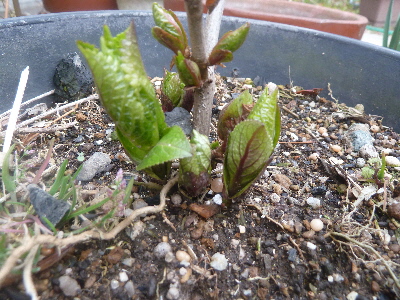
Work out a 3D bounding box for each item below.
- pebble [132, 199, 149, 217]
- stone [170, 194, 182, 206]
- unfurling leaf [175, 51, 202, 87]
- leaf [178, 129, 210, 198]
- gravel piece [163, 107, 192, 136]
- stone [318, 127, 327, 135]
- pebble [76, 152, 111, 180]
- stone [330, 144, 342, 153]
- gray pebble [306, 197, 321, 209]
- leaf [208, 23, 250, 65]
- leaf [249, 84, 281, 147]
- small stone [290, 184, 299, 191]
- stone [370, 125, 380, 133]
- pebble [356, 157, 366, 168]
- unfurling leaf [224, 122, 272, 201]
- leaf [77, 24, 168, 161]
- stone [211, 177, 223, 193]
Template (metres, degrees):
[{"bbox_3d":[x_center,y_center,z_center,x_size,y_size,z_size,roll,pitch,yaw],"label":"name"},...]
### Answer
[{"bbox_3d":[-0.024,0.023,0.116,0.006,0.006,0.006,5,34,0],"label":"pebble"},{"bbox_3d":[-0.010,0.021,0.122,0.005,0.004,0.004,5,34,0],"label":"stone"},{"bbox_3d":[-0.005,-0.036,0.128,0.009,0.015,0.008,-25,15,5],"label":"unfurling leaf"},{"bbox_3d":[-0.003,0.009,0.189,0.019,0.045,0.016,7,34,0],"label":"leaf"},{"bbox_3d":[-0.019,-0.024,0.254,0.026,0.023,0.020,7,34,0],"label":"gravel piece"},{"bbox_3d":[0.125,-0.020,0.294,0.008,0.006,0.007,7,34,0],"label":"stone"},{"bbox_3d":[-0.076,0.012,0.208,0.024,0.009,0.012,-19,42,-33],"label":"pebble"},{"bbox_3d":[0.127,-0.001,0.268,0.010,0.006,0.008,7,34,0],"label":"stone"},{"bbox_3d":[0.080,0.037,0.204,0.009,0.006,0.008,7,34,0],"label":"gray pebble"},{"bbox_3d":[0.021,-0.075,0.203,0.015,0.036,0.013,43,27,-22],"label":"leaf"},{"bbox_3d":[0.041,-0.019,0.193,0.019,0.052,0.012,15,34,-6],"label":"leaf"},{"bbox_3d":[0.071,0.028,0.216,0.007,0.004,0.005,7,34,0],"label":"small stone"},{"bbox_3d":[0.116,-0.014,0.190,0.007,0.004,0.005,5,34,0],"label":"stone"},{"bbox_3d":[0.099,0.008,0.178,0.006,0.005,0.006,6,33,0],"label":"pebble"},{"bbox_3d":[0.019,0.004,0.115,0.017,0.034,0.010,19,19,9],"label":"unfurling leaf"},{"bbox_3d":[-0.031,-0.023,0.117,0.025,0.053,0.019,-17,21,-11],"label":"leaf"},{"bbox_3d":[0.008,0.016,0.131,0.006,0.005,0.006,5,34,0],"label":"stone"}]

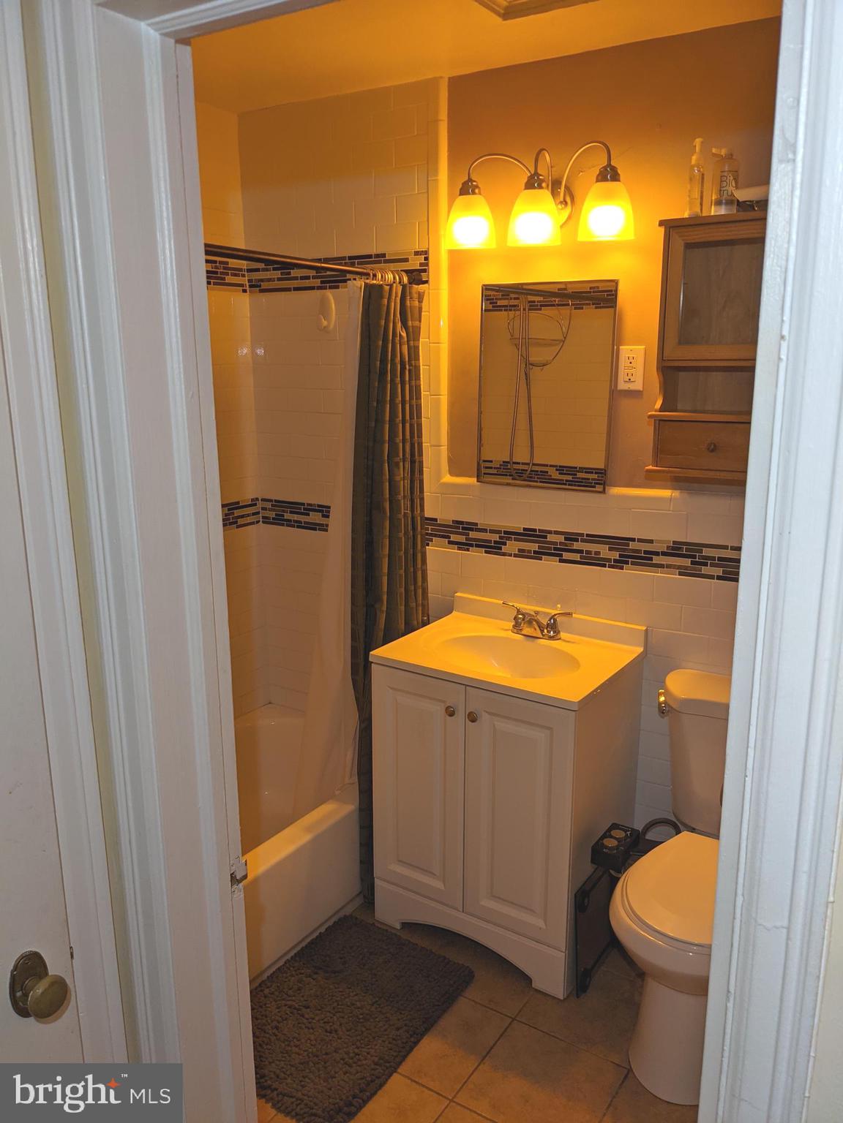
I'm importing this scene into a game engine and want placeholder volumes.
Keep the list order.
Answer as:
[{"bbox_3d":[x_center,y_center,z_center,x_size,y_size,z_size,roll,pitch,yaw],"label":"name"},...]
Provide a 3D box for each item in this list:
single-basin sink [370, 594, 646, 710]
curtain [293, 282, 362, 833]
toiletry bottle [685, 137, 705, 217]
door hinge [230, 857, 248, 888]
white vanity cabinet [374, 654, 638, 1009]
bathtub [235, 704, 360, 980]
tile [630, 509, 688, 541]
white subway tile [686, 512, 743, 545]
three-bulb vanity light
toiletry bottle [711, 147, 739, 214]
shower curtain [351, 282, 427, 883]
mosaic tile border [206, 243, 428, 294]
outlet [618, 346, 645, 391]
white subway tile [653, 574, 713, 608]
[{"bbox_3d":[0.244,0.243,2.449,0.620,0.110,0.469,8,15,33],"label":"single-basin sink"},{"bbox_3d":[-0.251,0.030,2.558,0.120,1.630,0.350,8,16,32],"label":"curtain"},{"bbox_3d":[0.647,-0.900,2.069,0.042,0.186,0.042,-8,16,-31],"label":"toiletry bottle"},{"bbox_3d":[-0.257,0.436,1.221,0.011,0.036,0.034,8,15,33],"label":"door hinge"},{"bbox_3d":[0.246,0.659,2.541,0.606,0.829,0.459,9,16,33],"label":"white vanity cabinet"},{"bbox_3d":[-0.692,0.905,2.578,0.725,0.335,1.510,9,16,32],"label":"bathtub"},{"bbox_3d":[0.640,-0.096,2.373,0.153,0.076,0.010,8,16,32],"label":"tile"},{"bbox_3d":[0.777,-0.083,2.303,0.152,0.077,0.009,8,15,33],"label":"white subway tile"},{"bbox_3d":[0.308,-0.949,2.263,0.525,0.235,0.210,8,16,32],"label":"three-bulb vanity light"},{"bbox_3d":[0.711,-0.883,2.050,0.064,0.160,0.041,0,13,1],"label":"toiletry bottle"},{"bbox_3d":[-0.081,0.104,2.673,0.115,1.830,0.360,8,15,33],"label":"shower curtain"},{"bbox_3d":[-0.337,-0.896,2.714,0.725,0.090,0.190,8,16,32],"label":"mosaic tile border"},{"bbox_3d":[0.562,-0.516,2.344,0.071,0.116,0.009,8,15,33],"label":"outlet"},{"bbox_3d":[0.713,0.085,2.385,0.152,0.077,0.009,8,15,33],"label":"white subway tile"}]

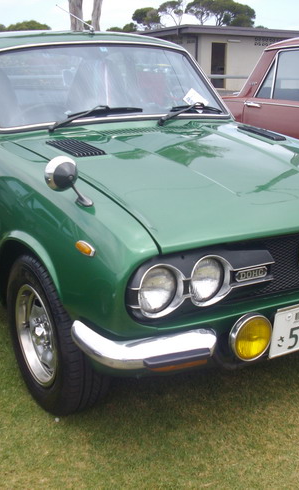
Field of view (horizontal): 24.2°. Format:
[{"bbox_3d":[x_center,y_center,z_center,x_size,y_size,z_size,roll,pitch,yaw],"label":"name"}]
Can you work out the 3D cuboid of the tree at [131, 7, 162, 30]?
[{"bbox_3d":[-0.310,-21.450,72.000,3.100,6.000,3.100,1,16,0],"label":"tree"}]

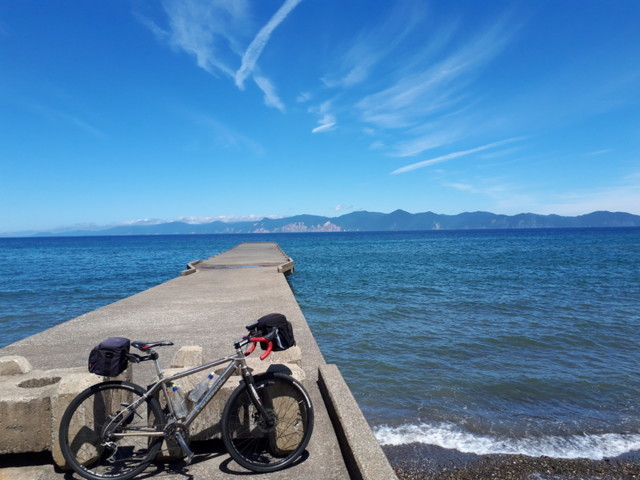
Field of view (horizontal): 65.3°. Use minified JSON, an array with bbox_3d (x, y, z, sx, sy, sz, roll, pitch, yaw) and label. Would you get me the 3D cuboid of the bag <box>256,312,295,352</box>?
[{"bbox_3d":[-0.320,0.663,3.579,0.190,0.230,0.250,-14,-4,-22],"label":"bag"}]

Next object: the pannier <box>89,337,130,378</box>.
[{"bbox_3d":[-1.406,0.778,3.339,0.190,0.210,0.255,7,-6,-8],"label":"pannier"}]

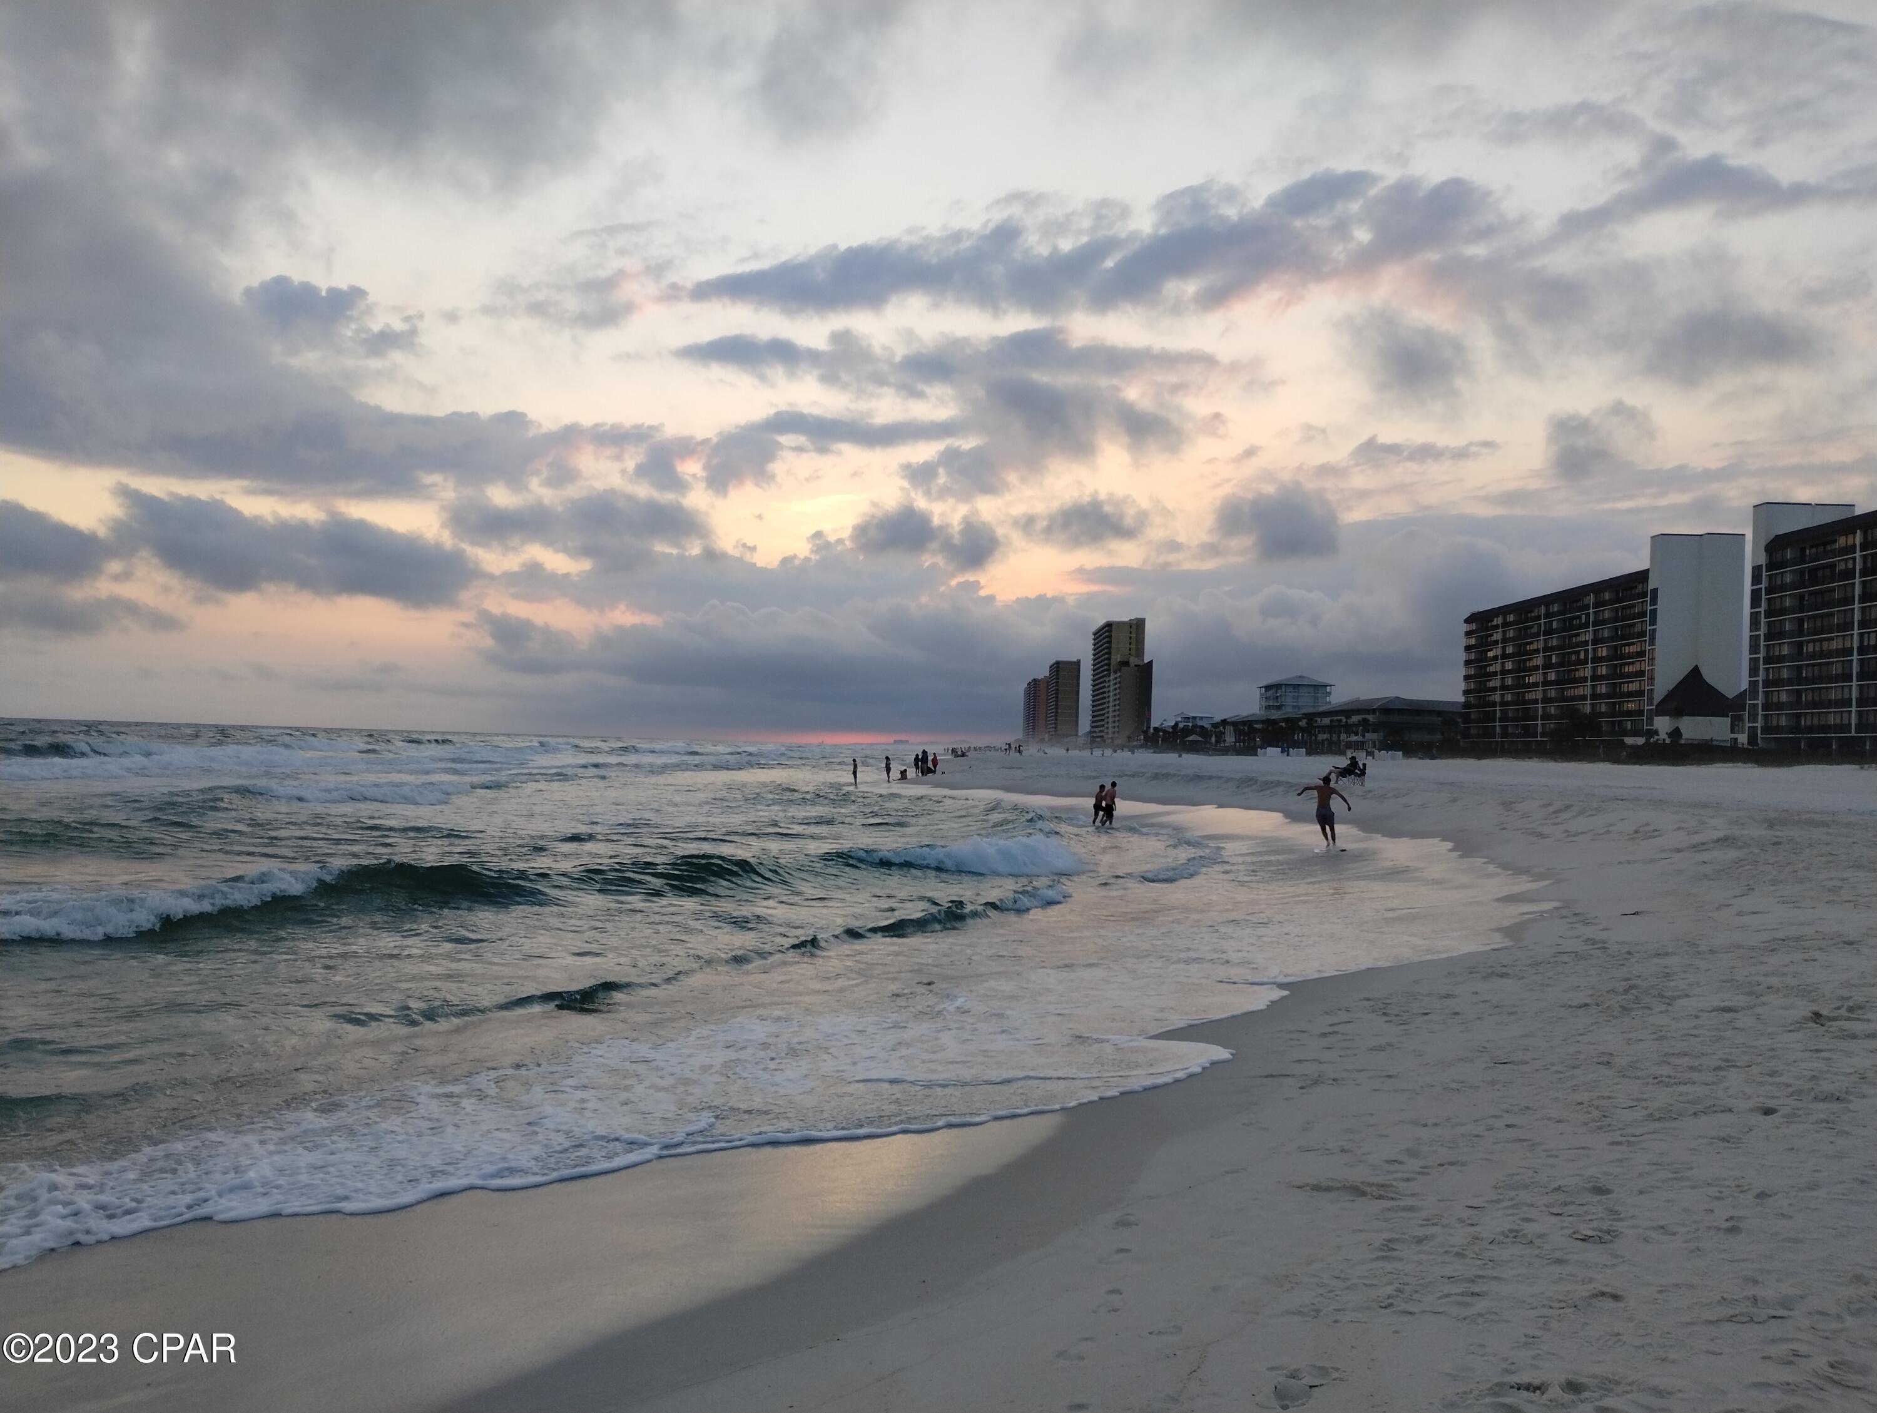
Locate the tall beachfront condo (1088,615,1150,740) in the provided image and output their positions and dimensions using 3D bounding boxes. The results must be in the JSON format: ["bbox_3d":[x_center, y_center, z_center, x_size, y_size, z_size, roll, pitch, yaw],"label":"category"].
[{"bbox_3d":[93.184,-10.895,776.644,21.000,64.000,76.000,2,-2,0],"label":"tall beachfront condo"}]

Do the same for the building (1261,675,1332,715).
[{"bbox_3d":[112.369,2.751,478.190,16.000,23.800,32.000,2,-2,-1],"label":"building"}]

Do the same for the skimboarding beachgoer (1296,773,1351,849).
[{"bbox_3d":[9.092,2.484,35.800,1.250,1.680,0.500,2,-2,7],"label":"skimboarding beachgoer"}]

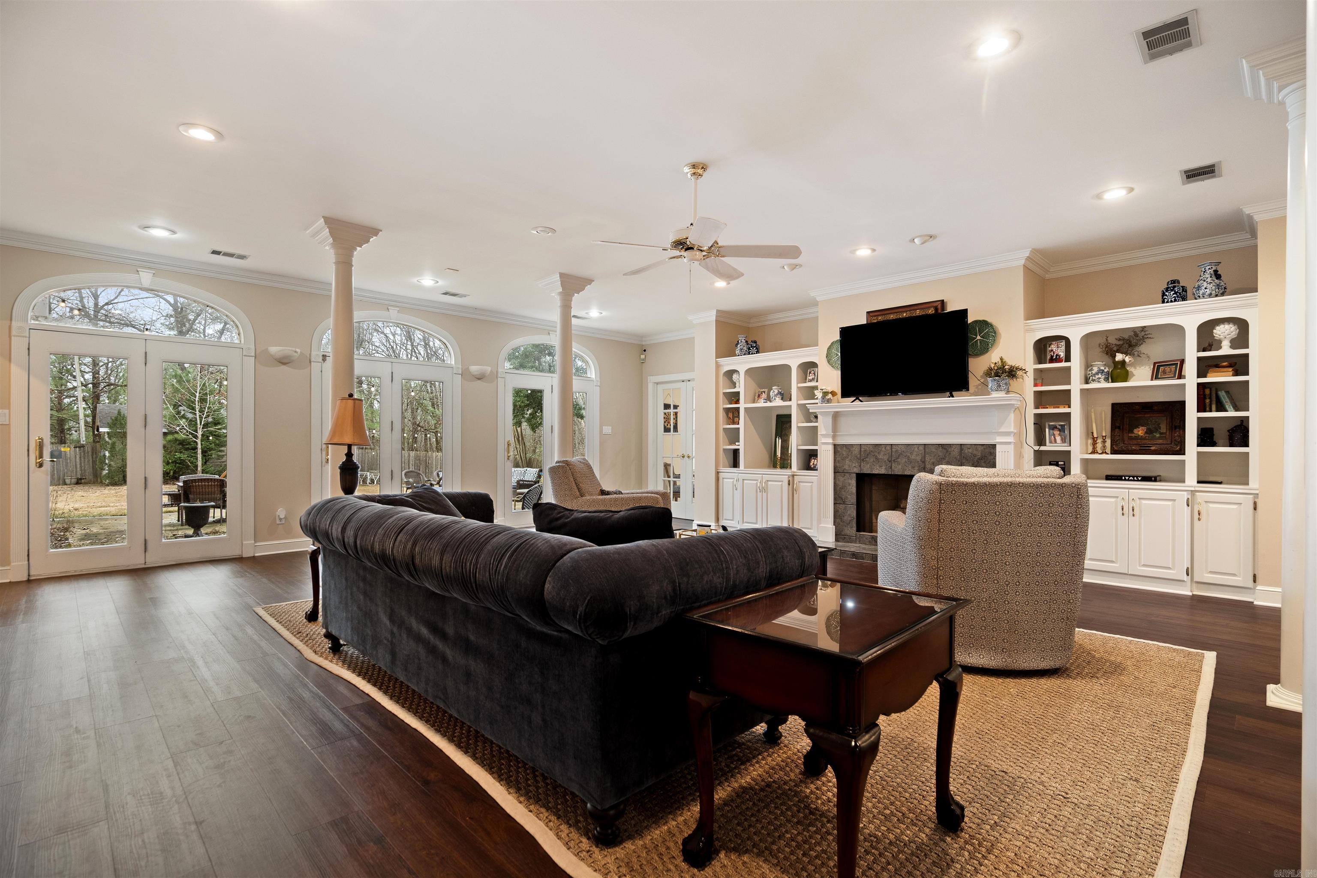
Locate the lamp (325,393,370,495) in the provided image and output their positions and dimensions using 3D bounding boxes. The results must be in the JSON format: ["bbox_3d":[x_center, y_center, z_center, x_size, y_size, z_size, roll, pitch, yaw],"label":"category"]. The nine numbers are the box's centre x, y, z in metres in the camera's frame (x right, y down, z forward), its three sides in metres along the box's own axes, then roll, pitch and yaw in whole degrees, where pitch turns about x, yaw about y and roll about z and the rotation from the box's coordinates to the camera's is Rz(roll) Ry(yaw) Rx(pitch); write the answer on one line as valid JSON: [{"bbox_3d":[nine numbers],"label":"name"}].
[{"bbox_3d":[-1.934,0.095,3.644,0.290,0.770,0.290,0,0,-44],"label":"lamp"}]

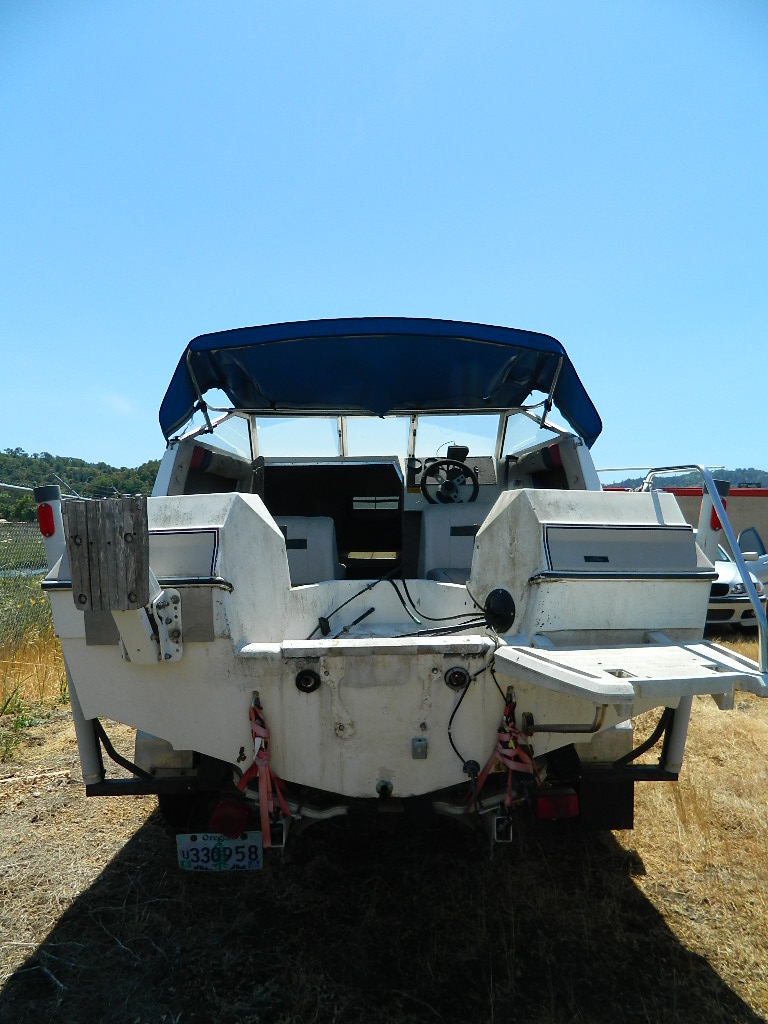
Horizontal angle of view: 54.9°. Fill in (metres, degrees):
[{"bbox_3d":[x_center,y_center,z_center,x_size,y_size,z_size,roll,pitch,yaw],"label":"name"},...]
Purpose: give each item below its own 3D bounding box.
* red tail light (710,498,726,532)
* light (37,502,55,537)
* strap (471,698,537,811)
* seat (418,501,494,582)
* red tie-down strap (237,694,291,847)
[{"bbox_3d":[1.245,0.010,2.750,0.057,0.122,0.025,8,3,-6],"label":"red tail light"},{"bbox_3d":[-1.205,0.030,2.640,0.057,0.125,0.025,-7,3,0],"label":"light"},{"bbox_3d":[0.393,0.795,2.420,0.205,0.345,0.150,0,1,-2],"label":"strap"},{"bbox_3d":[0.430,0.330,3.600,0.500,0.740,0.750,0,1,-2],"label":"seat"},{"bbox_3d":[-0.388,0.832,2.380,0.165,0.470,0.160,0,1,-2],"label":"red tie-down strap"}]

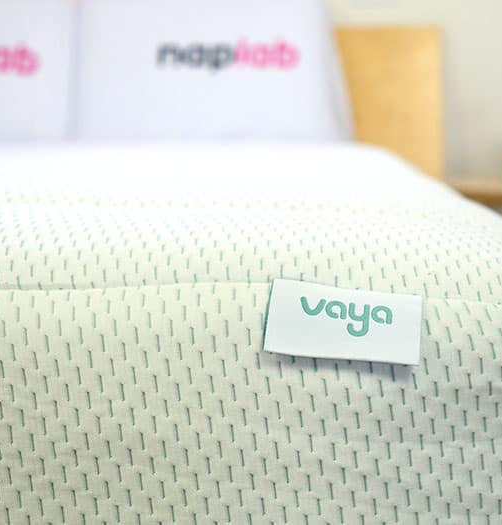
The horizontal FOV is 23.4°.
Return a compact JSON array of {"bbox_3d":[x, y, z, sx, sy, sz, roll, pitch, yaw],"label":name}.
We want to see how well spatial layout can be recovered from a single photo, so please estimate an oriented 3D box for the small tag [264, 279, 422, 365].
[{"bbox_3d":[0.070,0.044,0.899,0.112,0.056,0.007,6,-21,3],"label":"small tag"}]

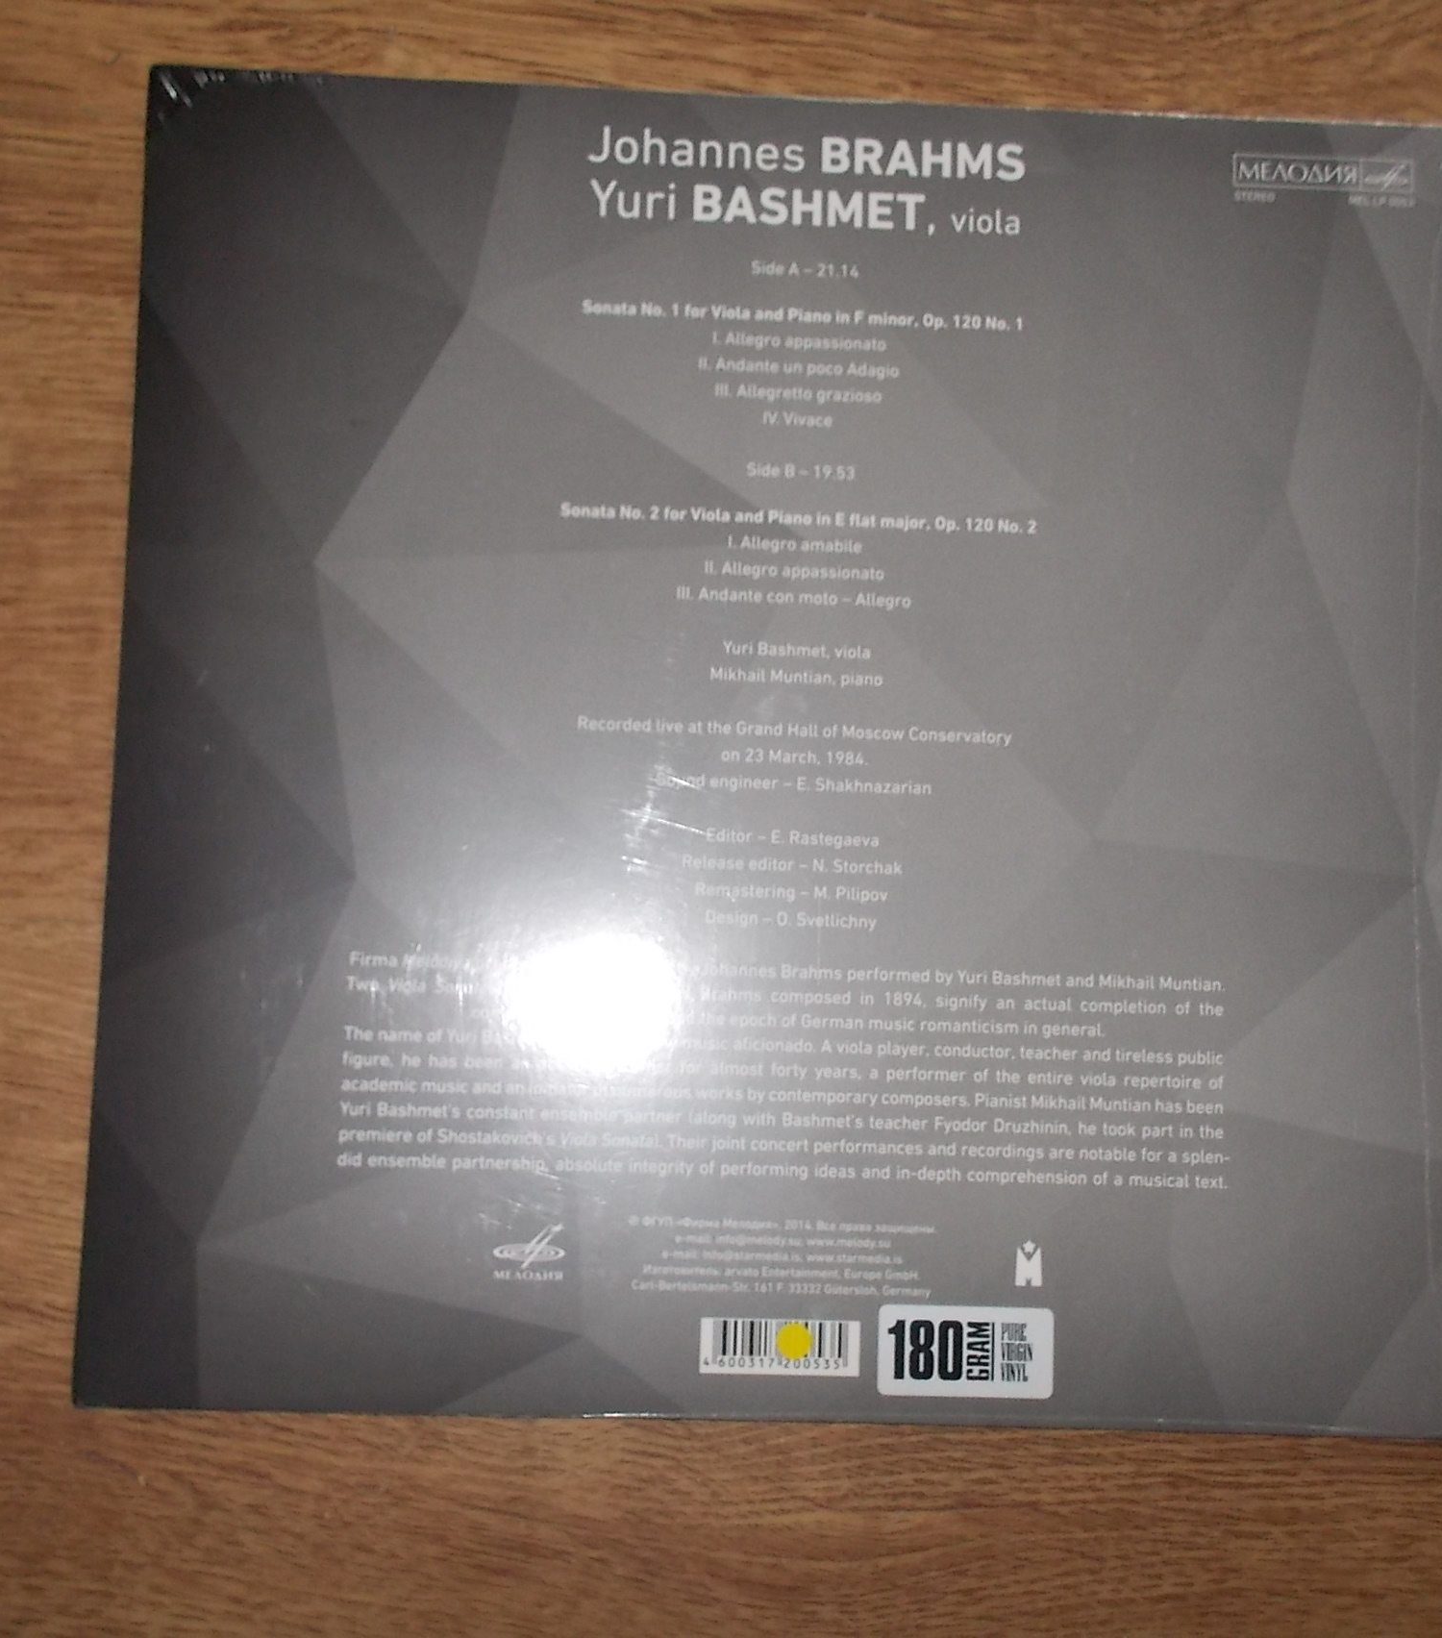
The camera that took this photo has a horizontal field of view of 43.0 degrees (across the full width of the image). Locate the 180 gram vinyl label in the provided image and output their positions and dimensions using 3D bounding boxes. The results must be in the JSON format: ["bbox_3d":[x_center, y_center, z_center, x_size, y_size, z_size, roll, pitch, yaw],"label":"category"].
[{"bbox_3d":[0.056,0.121,0.416,0.040,0.001,0.020,2,85,-2],"label":"180 gram vinyl label"}]

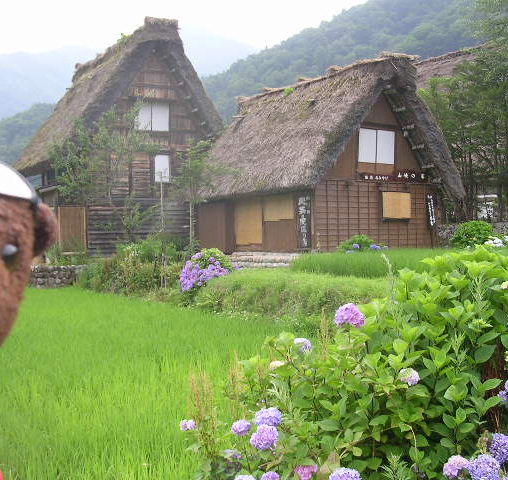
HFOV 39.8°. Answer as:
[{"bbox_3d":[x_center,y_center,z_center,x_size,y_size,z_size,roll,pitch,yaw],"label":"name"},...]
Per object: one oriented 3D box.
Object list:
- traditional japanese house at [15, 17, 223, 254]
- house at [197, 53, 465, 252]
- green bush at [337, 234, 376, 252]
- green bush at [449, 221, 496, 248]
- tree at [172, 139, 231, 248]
[{"bbox_3d":[-6.855,-4.431,33.588,8.900,10.450,9.700,-1,-1,-37],"label":"traditional japanese house"},{"bbox_3d":[2.374,-2.987,28.307,7.650,7.070,9.700,-1,-1,-37],"label":"house"},{"bbox_3d":[3.482,0.154,24.100,1.300,0.680,1.000,-2,-1,0],"label":"green bush"},{"bbox_3d":[8.708,-0.199,28.000,1.750,1.150,1.500,-2,-1,0],"label":"green bush"},{"bbox_3d":[-2.117,-1.820,27.800,2.200,4.400,2.000,-2,-1,0],"label":"tree"}]

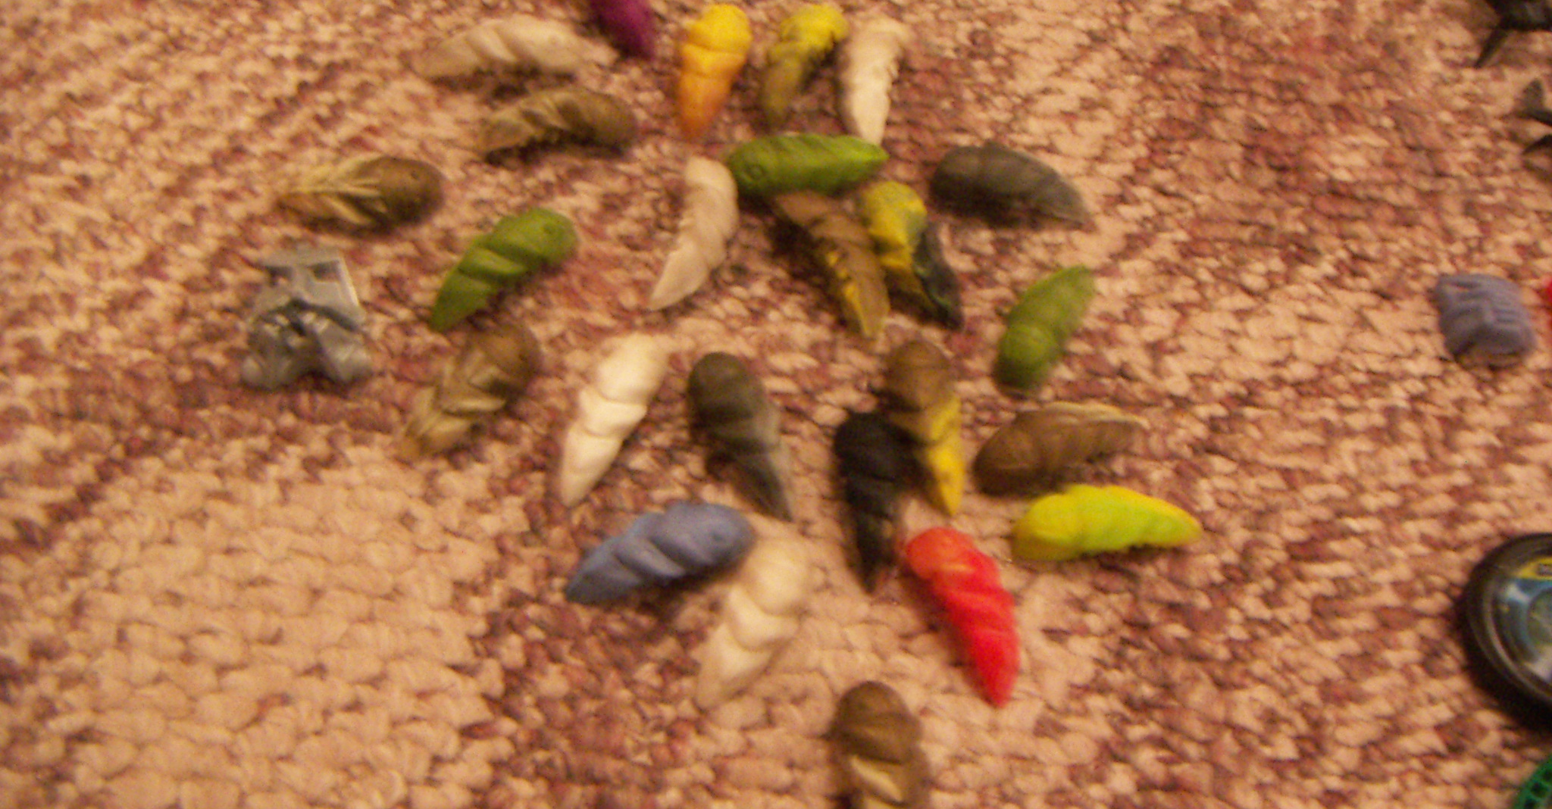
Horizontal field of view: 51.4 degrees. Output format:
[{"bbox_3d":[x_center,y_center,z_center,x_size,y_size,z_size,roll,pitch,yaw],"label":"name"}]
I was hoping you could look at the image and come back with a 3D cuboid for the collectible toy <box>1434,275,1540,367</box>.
[{"bbox_3d":[0.191,-0.023,0.434,0.026,0.012,0.026,0,63,-4],"label":"collectible toy"}]

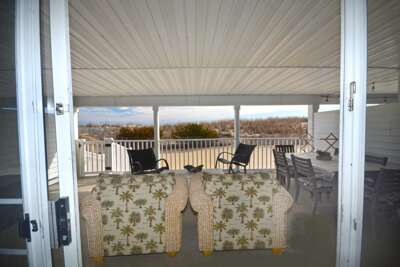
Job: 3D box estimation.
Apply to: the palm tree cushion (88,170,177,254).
[{"bbox_3d":[-0.665,0.834,1.790,0.800,0.790,0.180,-1,2,-8],"label":"palm tree cushion"}]

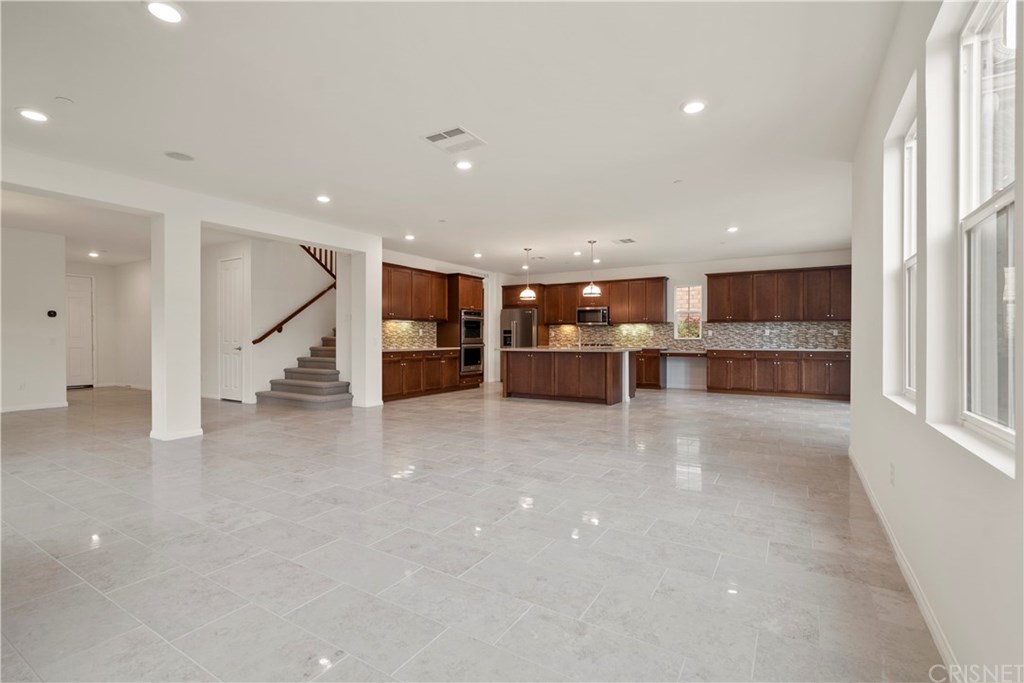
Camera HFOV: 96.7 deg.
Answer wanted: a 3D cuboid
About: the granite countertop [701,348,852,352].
[{"bbox_3d":[4.959,0.153,8.494,2.397,0.040,0.641,0,0,32],"label":"granite countertop"}]

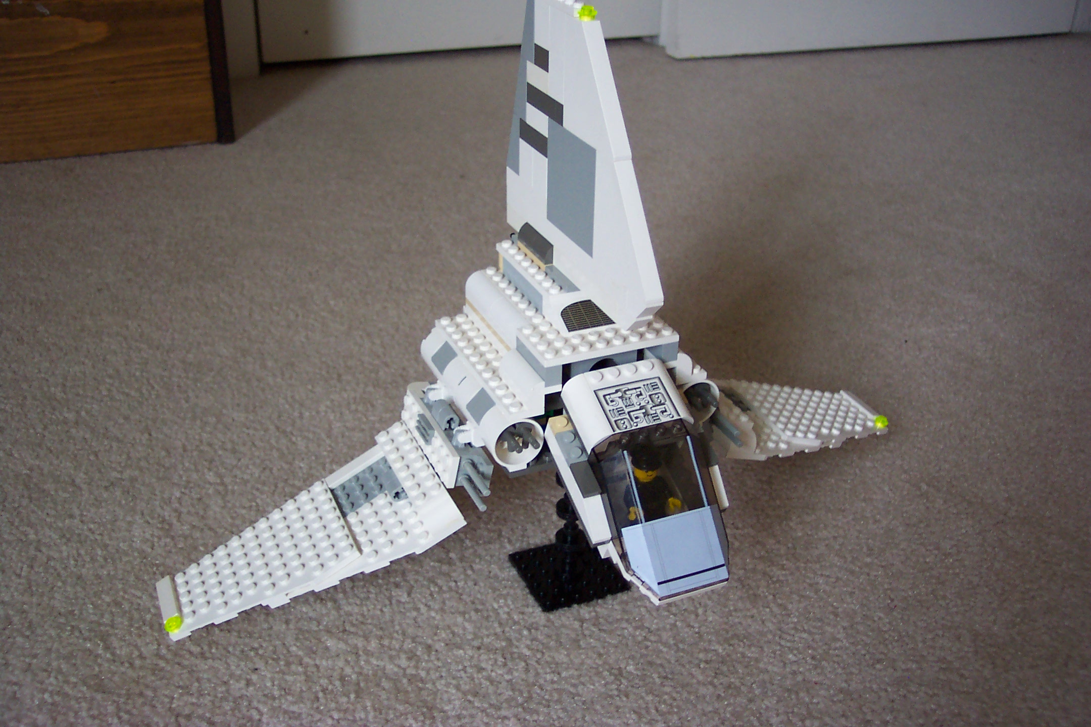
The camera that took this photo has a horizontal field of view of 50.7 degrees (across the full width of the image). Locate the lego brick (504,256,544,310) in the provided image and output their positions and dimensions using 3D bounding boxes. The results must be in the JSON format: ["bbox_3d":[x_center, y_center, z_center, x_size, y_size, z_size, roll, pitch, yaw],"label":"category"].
[{"bbox_3d":[-0.007,-0.037,0.534,0.008,0.010,0.048,-11,31,-21],"label":"lego brick"}]

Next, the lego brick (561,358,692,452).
[{"bbox_3d":[0.036,0.016,0.484,0.049,0.012,0.032,-11,56,-21],"label":"lego brick"}]

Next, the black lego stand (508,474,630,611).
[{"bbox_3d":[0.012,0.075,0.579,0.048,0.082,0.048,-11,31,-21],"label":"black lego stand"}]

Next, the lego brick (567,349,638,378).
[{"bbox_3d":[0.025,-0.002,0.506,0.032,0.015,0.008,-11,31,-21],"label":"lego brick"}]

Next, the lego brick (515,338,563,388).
[{"bbox_3d":[-0.003,-0.001,0.496,0.008,0.010,0.032,-11,31,-21],"label":"lego brick"}]

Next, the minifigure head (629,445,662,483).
[{"bbox_3d":[0.042,0.042,0.485,0.012,0.012,0.012,5,42,-4],"label":"minifigure head"}]

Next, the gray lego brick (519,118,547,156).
[{"bbox_3d":[-0.002,-0.103,0.522,0.008,0.010,0.032,-11,31,-21],"label":"gray lego brick"}]

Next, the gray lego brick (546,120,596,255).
[{"bbox_3d":[0.014,-0.076,0.495,0.008,0.048,0.048,-11,31,-21],"label":"gray lego brick"}]

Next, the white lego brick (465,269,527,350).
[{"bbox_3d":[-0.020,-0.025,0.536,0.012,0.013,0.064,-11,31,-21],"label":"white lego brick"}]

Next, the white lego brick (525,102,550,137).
[{"bbox_3d":[0.000,-0.109,0.514,0.008,0.010,0.024,-11,31,-21],"label":"white lego brick"}]

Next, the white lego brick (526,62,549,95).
[{"bbox_3d":[0.000,-0.126,0.503,0.008,0.010,0.024,-11,31,-21],"label":"white lego brick"}]

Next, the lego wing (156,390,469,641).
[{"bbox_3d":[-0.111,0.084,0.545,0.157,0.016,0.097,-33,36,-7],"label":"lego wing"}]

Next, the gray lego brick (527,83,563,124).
[{"bbox_3d":[0.003,-0.114,0.501,0.008,0.010,0.040,-11,31,-21],"label":"gray lego brick"}]

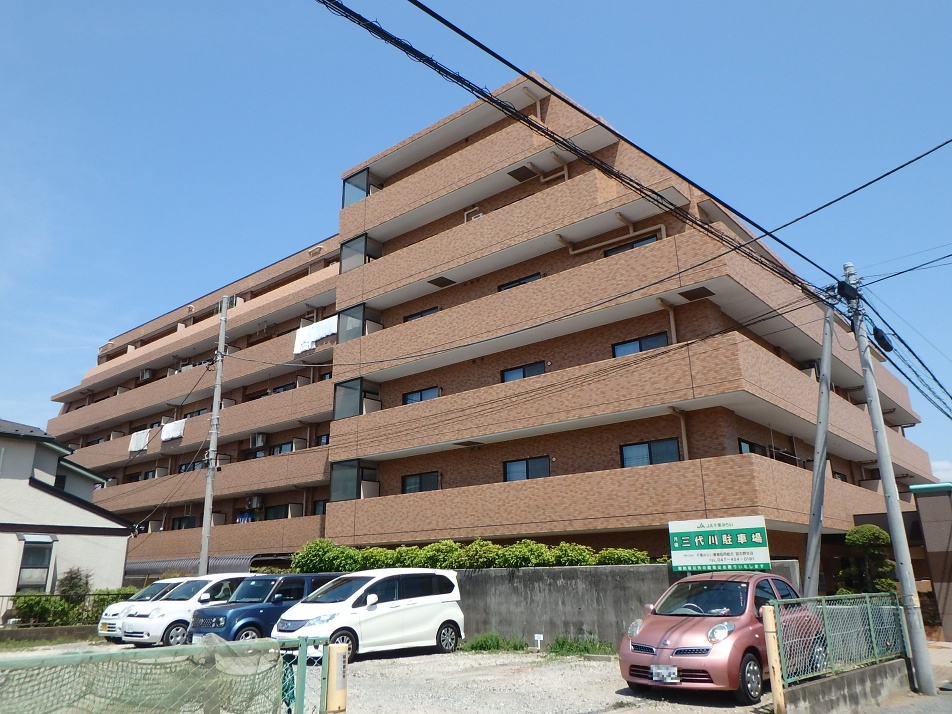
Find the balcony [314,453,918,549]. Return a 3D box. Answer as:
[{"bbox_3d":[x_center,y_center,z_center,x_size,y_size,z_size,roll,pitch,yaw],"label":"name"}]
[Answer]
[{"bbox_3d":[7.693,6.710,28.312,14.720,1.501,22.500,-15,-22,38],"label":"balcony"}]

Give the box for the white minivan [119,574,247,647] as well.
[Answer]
[{"bbox_3d":[-6.764,6.401,18.177,1.695,1.670,4.100,-14,-22,37],"label":"white minivan"}]

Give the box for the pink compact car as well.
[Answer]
[{"bbox_3d":[3.565,3.877,10.248,1.665,1.525,3.720,-16,-22,40],"label":"pink compact car"}]

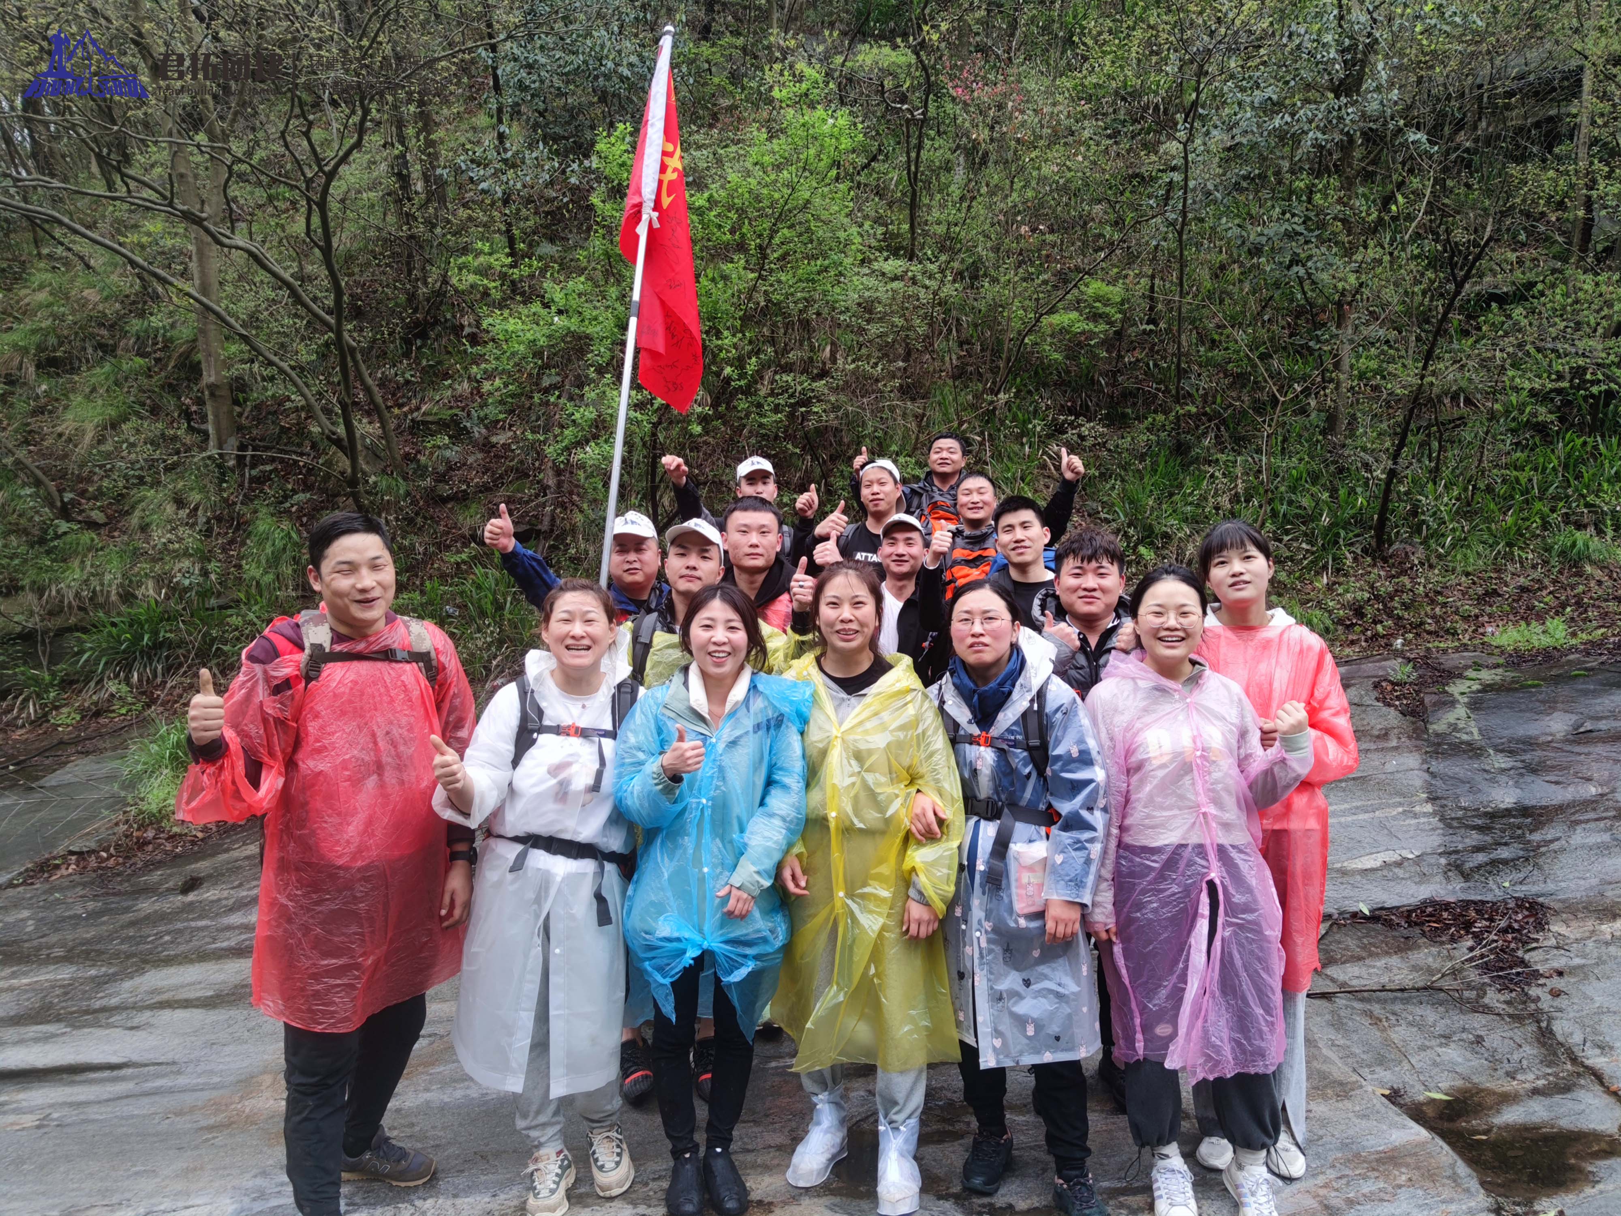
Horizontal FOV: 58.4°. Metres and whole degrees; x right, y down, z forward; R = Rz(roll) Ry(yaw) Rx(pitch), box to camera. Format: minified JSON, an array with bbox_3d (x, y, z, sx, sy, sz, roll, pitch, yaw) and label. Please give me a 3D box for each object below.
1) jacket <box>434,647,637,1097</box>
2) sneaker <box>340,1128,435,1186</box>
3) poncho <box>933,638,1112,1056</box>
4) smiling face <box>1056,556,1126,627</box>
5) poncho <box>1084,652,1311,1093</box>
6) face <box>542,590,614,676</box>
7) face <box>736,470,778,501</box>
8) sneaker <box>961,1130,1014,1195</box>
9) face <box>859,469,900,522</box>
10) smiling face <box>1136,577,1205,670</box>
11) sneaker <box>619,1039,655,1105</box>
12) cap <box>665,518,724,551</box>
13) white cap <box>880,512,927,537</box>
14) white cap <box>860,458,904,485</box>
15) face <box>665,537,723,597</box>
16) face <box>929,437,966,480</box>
[{"bbox_3d":[-0.692,0.673,3.700,0.550,1.150,0.420,0,4,-6],"label":"jacket"},{"bbox_3d":[-1.085,1.415,3.720,0.280,0.120,0.105,1,2,23],"label":"sneaker"},{"bbox_3d":[0.520,0.605,3.650,0.460,1.030,0.360,0,2,18],"label":"poncho"},{"bbox_3d":[0.752,-0.043,3.900,0.180,0.200,0.150,1,5,10],"label":"smiling face"},{"bbox_3d":[0.928,0.605,3.480,0.520,0.990,0.380,0,1,9],"label":"poncho"},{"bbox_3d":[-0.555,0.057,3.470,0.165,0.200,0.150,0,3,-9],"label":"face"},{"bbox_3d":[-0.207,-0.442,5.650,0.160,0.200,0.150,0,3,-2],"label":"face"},{"bbox_3d":[0.468,1.420,3.760,0.100,0.120,0.255,1,2,19],"label":"sneaker"},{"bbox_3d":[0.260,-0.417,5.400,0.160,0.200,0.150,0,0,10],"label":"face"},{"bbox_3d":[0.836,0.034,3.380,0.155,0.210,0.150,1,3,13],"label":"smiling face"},{"bbox_3d":[-0.510,1.346,4.270,0.100,0.120,0.280,-1,8,-9],"label":"sneaker"},{"bbox_3d":[-0.353,-0.222,4.400,0.175,0.130,0.250,3,2,0],"label":"cap"},{"bbox_3d":[0.334,-0.300,5.250,0.175,0.125,0.250,0,4,6],"label":"white cap"},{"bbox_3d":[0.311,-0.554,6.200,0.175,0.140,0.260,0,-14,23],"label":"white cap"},{"bbox_3d":[-0.352,-0.125,4.380,0.165,0.190,0.150,3,3,0],"label":"face"},{"bbox_3d":[0.642,-0.708,6.850,0.170,0.195,0.140,1,5,14],"label":"face"}]

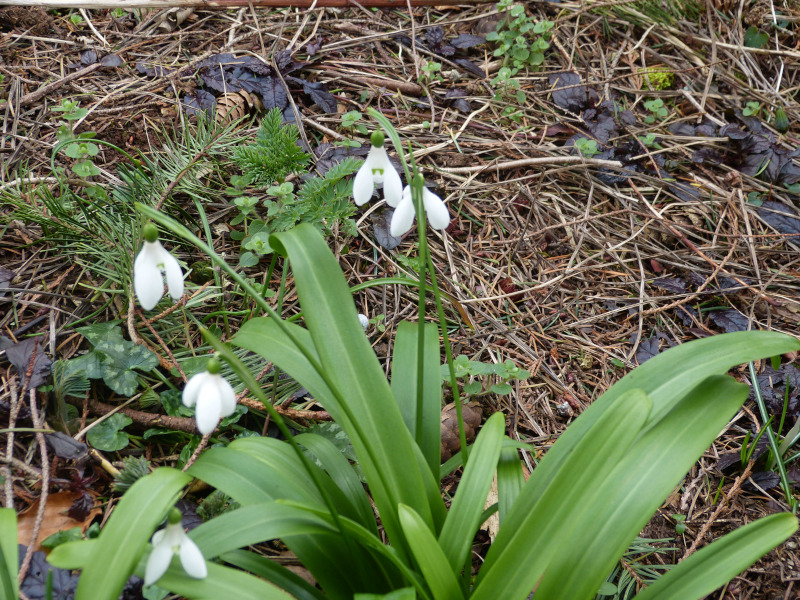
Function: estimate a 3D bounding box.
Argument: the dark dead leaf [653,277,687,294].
[{"bbox_3d":[0.150,-0.008,0.798,0.020,0.005,0.012,0,38,0],"label":"dark dead leaf"}]

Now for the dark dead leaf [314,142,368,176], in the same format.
[{"bbox_3d":[-0.038,-0.091,0.925,0.035,0.012,0.027,0,40,0],"label":"dark dead leaf"}]

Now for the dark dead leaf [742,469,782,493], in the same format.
[{"bbox_3d":[0.159,0.080,0.629,0.017,0.005,0.012,0,42,0],"label":"dark dead leaf"}]

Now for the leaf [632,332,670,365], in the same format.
[{"bbox_3d":[0.148,0.029,0.842,0.025,0.010,0.027,0,34,0],"label":"leaf"}]

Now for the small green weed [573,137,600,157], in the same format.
[{"bbox_3d":[0.105,-0.086,0.806,0.014,0.007,0.010,0,42,0],"label":"small green weed"}]

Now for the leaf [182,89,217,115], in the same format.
[{"bbox_3d":[-0.135,-0.132,0.957,0.025,0.009,0.024,0,38,0],"label":"leaf"}]

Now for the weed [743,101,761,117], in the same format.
[{"bbox_3d":[0.205,-0.112,0.835,0.011,0.006,0.008,0,42,0],"label":"weed"}]

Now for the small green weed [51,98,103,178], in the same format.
[{"bbox_3d":[-0.230,-0.115,1.022,0.036,0.048,0.046,0,34,0],"label":"small green weed"}]

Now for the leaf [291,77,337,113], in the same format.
[{"bbox_3d":[-0.068,-0.160,1.119,0.026,0.015,0.048,-21,39,-28],"label":"leaf"}]

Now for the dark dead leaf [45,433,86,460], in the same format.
[{"bbox_3d":[-0.179,0.079,0.769,0.026,0.010,0.017,18,38,24],"label":"dark dead leaf"}]

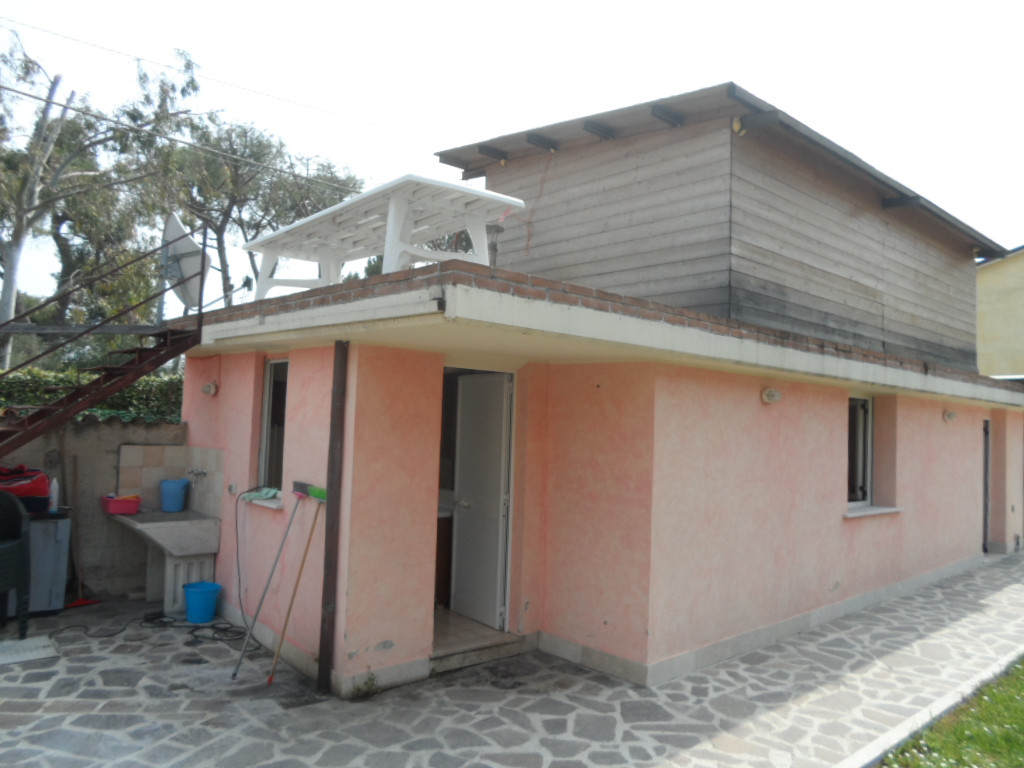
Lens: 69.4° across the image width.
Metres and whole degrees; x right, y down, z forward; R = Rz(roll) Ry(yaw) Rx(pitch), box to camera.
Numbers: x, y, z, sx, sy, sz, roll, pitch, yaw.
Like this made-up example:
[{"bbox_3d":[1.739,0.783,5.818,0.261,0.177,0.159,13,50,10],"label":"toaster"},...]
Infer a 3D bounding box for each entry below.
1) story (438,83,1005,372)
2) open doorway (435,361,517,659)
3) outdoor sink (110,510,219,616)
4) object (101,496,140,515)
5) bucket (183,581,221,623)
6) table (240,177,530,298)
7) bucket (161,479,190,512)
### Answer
[{"bbox_3d":[3.076,-1.145,9.126,7.500,2.200,3.450,4,-4,-44],"label":"story"},{"bbox_3d":[-0.278,0.928,5.662,0.870,2.080,0.200,4,-4,-44],"label":"open doorway"},{"bbox_3d":[-3.091,1.586,6.543,0.710,0.810,0.920,4,-4,-44],"label":"outdoor sink"},{"bbox_3d":[-3.521,1.092,6.692,0.320,0.145,0.260,4,-4,-44],"label":"object"},{"bbox_3d":[-2.658,1.866,6.336,0.310,0.290,0.310,1,-3,0],"label":"bucket"},{"bbox_3d":[-0.982,-0.712,5.006,0.820,0.720,2.250,4,-4,-38],"label":"table"},{"bbox_3d":[-3.202,1.061,7.000,0.270,0.270,0.270,4,-4,-44],"label":"bucket"}]

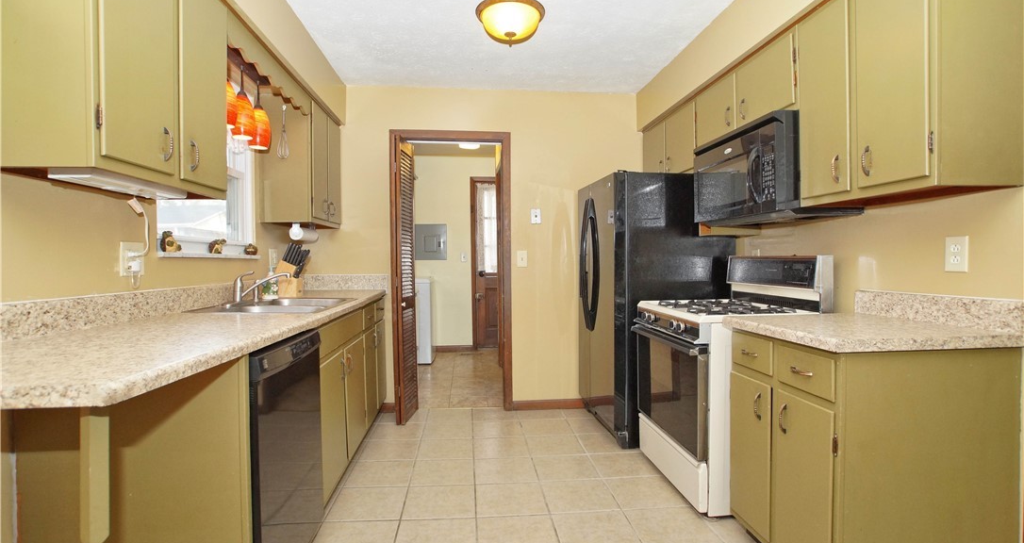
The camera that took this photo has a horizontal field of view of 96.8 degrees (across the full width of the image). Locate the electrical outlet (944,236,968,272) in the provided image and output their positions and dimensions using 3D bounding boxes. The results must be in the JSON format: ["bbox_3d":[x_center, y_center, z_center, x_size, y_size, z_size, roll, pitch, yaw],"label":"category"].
[{"bbox_3d":[1.525,-0.059,1.563,0.008,0.116,0.070,0,1,-6],"label":"electrical outlet"}]

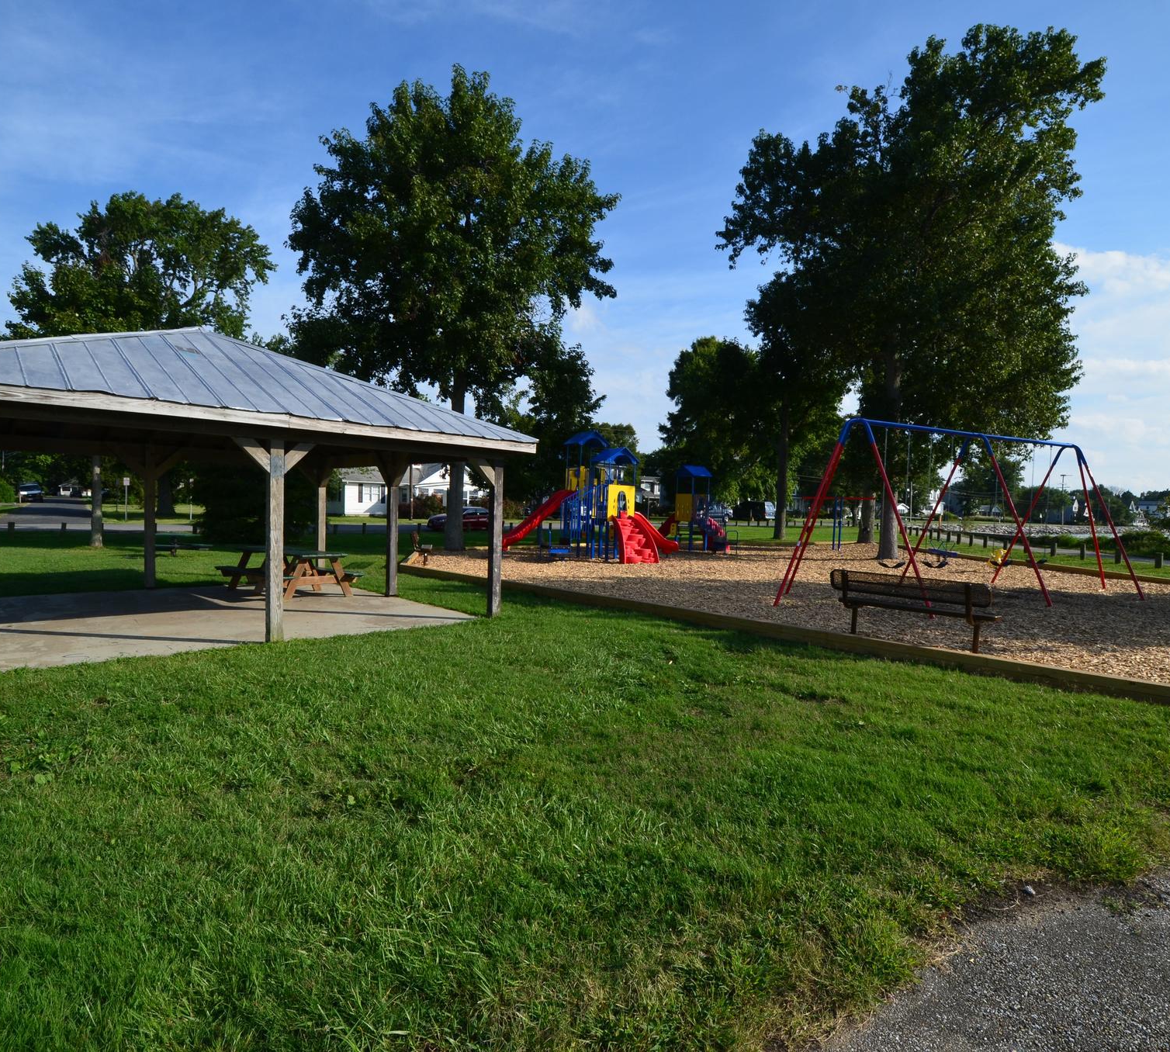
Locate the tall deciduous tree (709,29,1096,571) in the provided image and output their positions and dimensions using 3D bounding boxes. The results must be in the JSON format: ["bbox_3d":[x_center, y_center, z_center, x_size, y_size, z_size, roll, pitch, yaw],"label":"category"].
[{"bbox_3d":[11.631,-8.317,23.314,12.000,18.800,12.000,2,2,23],"label":"tall deciduous tree"}]

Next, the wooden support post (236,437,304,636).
[{"bbox_3d":[-3.589,0.204,7.531,0.150,2.350,0.820,4,3,45],"label":"wooden support post"}]

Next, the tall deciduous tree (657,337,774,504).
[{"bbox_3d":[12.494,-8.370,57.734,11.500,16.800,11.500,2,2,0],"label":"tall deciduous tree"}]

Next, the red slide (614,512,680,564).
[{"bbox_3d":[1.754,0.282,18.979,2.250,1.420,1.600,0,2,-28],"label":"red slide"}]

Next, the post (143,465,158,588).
[{"bbox_3d":[-7.804,-0.024,11.850,0.150,2.280,0.150,4,3,45],"label":"post"}]

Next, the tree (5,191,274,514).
[{"bbox_3d":[-30.569,-12.017,45.636,15.500,22.500,15.500,0,2,-30],"label":"tree"}]

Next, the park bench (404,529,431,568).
[{"bbox_3d":[-4.182,0.501,16.880,0.560,0.830,1.830,1,2,-11],"label":"park bench"}]

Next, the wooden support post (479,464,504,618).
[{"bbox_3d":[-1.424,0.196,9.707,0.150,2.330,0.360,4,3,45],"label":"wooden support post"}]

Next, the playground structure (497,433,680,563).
[{"bbox_3d":[0.576,-0.972,19.578,5.000,3.850,3.800,0,2,-30],"label":"playground structure"}]

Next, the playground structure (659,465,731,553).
[{"bbox_3d":[4.041,-0.727,25.586,1.500,3.250,3.700,0,3,-45],"label":"playground structure"}]

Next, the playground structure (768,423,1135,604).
[{"bbox_3d":[7.624,-0.240,12.953,10.140,3.180,3.070,0,2,-28],"label":"playground structure"}]

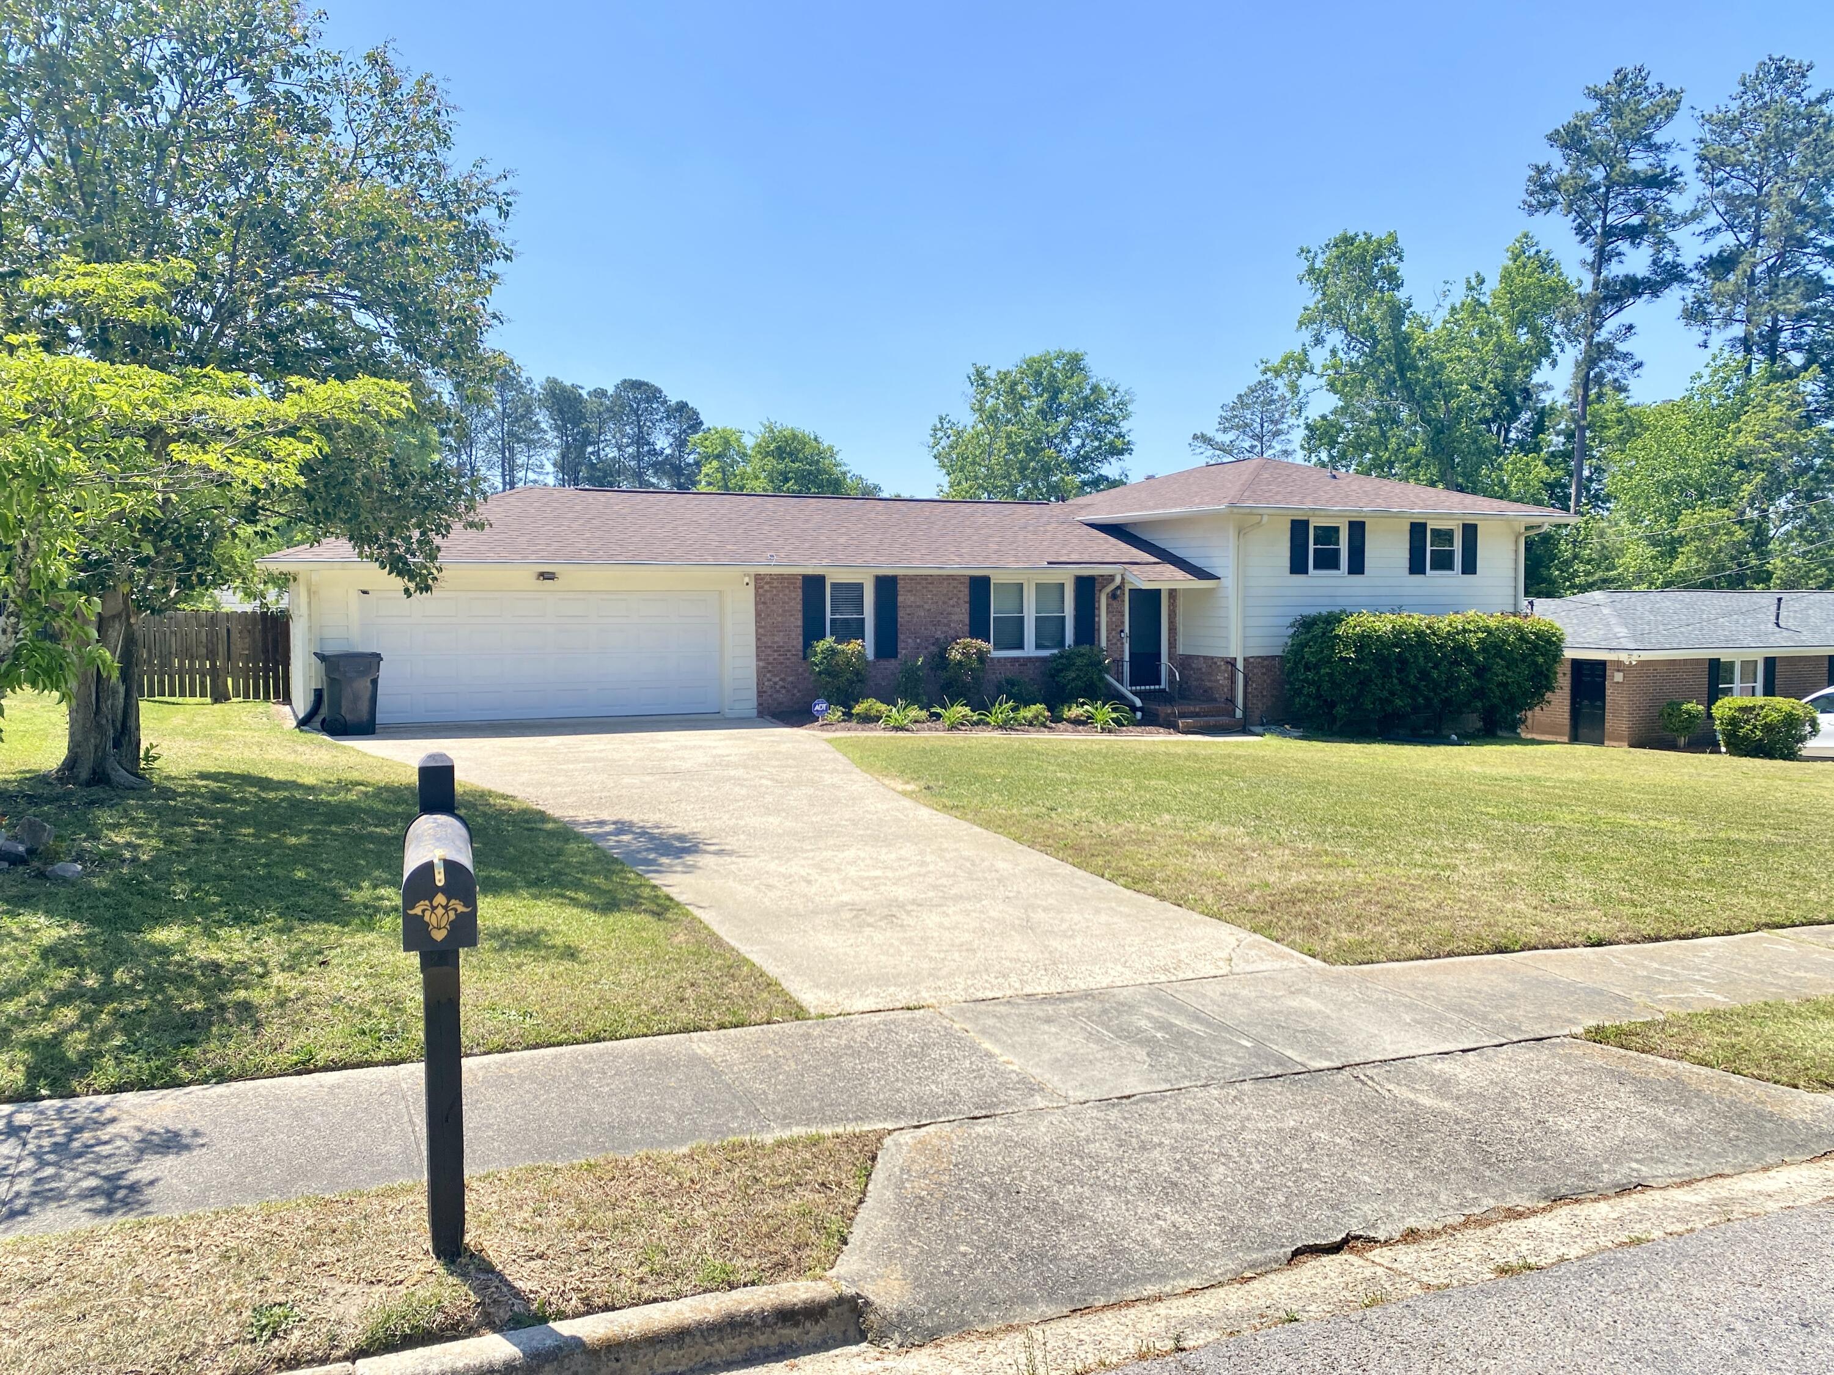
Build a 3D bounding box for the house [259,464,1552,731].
[{"bbox_3d":[0.099,-2.088,27.265,23.400,5.400,10.600,-2,4,-23],"label":"house"}]

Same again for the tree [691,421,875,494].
[{"bbox_3d":[-5.554,-6.152,57.344,7.700,9.716,7.000,0,4,0],"label":"tree"}]

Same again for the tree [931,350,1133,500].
[{"bbox_3d":[4.397,-6.997,53.425,7.700,12.002,7.500,0,4,0],"label":"tree"}]

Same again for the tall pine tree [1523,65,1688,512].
[{"bbox_3d":[25.464,-11.762,51.802,5.700,22.632,5.700,0,4,0],"label":"tall pine tree"}]

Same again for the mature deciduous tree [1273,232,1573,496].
[{"bbox_3d":[16.483,-7.568,45.522,9.300,14.716,8.500,0,4,0],"label":"mature deciduous tree"}]

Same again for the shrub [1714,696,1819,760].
[{"bbox_3d":[16.208,0.752,26.300,1.800,1.200,1.650,-2,4,-23],"label":"shrub"}]

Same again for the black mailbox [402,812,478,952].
[{"bbox_3d":[-1.136,0.463,3.264,0.168,0.215,0.500,-1,4,-20],"label":"black mailbox"}]

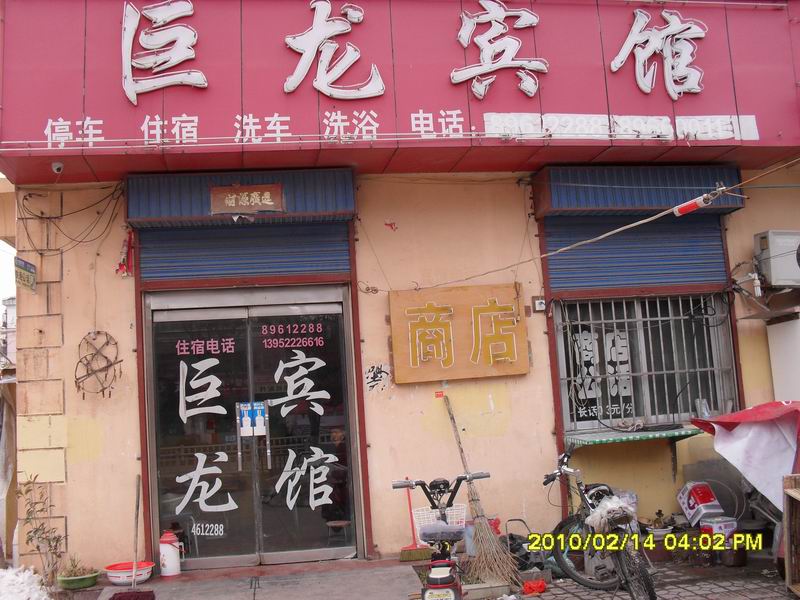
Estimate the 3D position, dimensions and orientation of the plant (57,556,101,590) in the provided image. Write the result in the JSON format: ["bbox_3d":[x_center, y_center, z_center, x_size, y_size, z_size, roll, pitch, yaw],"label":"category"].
[{"bbox_3d":[-2.621,2.219,6.583,0.340,0.230,0.320,-3,-6,-7],"label":"plant"}]

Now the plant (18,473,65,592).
[{"bbox_3d":[-2.958,1.895,6.656,0.390,0.940,0.340,-3,-6,-7],"label":"plant"}]

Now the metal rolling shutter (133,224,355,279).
[{"bbox_3d":[-1.379,-0.425,7.301,1.864,0.491,0.060,-3,-6,-7],"label":"metal rolling shutter"}]

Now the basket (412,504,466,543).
[{"bbox_3d":[0.286,1.616,5.850,0.360,0.220,0.240,-2,-6,-15],"label":"basket"}]

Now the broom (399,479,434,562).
[{"bbox_3d":[0.135,1.915,7.094,0.320,0.709,0.090,-5,-19,-8],"label":"broom"}]

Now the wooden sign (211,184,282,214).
[{"bbox_3d":[-1.296,-0.859,6.911,0.605,0.230,0.020,-3,-6,-7],"label":"wooden sign"}]

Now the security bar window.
[{"bbox_3d":[2.342,0.588,7.665,1.743,1.242,0.080,-3,-6,-7],"label":"security bar window"}]

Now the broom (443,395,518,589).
[{"bbox_3d":[0.623,1.590,6.986,0.460,1.639,0.250,-13,-25,-8],"label":"broom"}]

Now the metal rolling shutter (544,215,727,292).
[{"bbox_3d":[2.258,-0.448,7.755,1.761,0.705,0.060,-3,-6,-7],"label":"metal rolling shutter"}]

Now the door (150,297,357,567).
[{"bbox_3d":[-1.289,1.177,7.203,1.708,2.299,0.080,-3,-6,-7],"label":"door"}]

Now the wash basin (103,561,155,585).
[{"bbox_3d":[-2.217,2.244,6.630,0.410,0.140,0.410,-3,-6,-7],"label":"wash basin"}]

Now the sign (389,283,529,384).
[{"bbox_3d":[0.544,0.310,7.403,1.250,0.851,0.045,-3,-6,-7],"label":"sign"}]

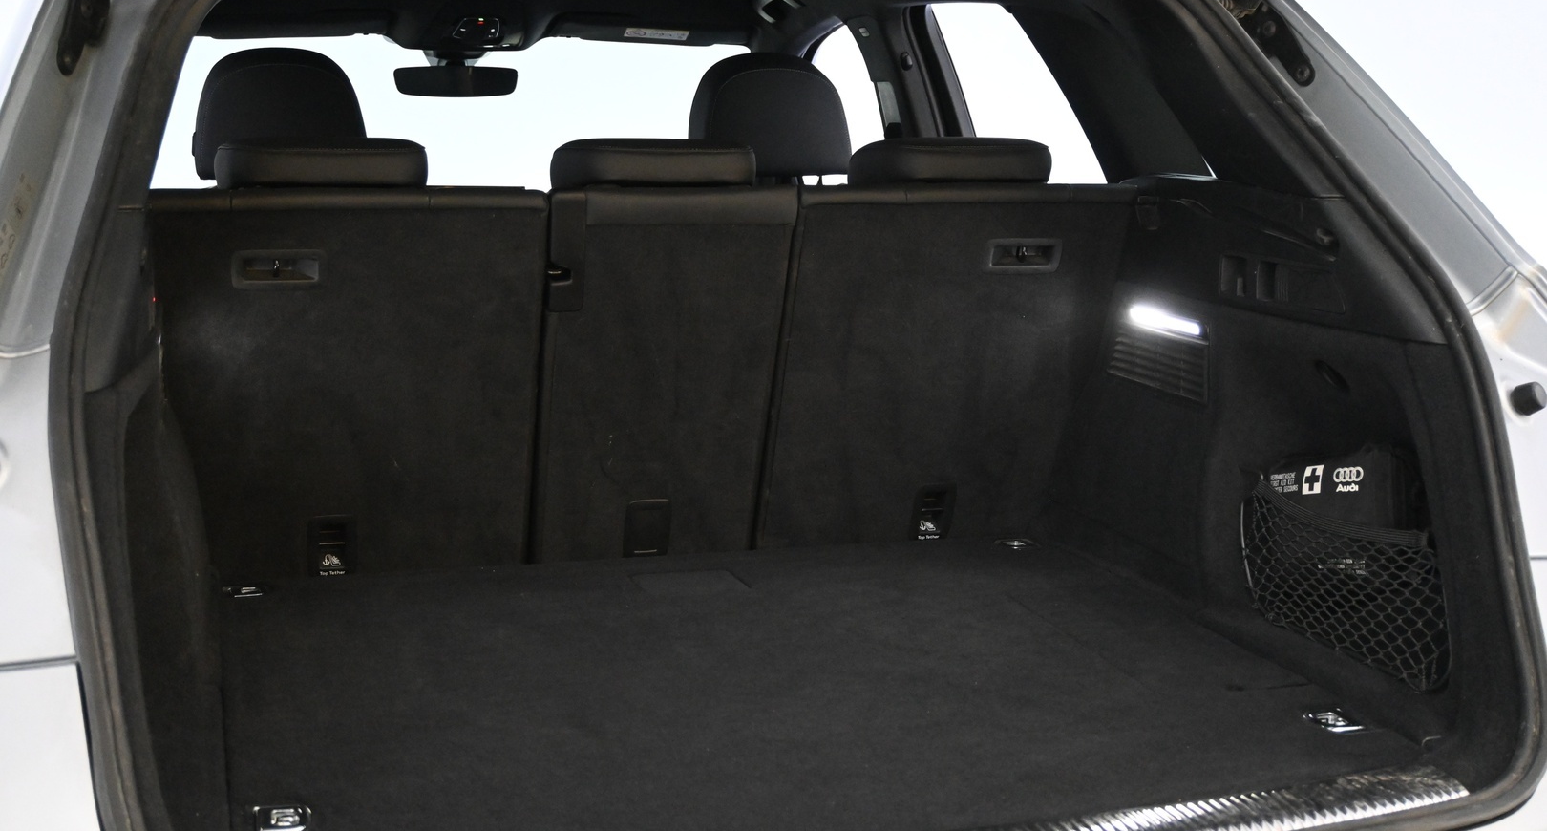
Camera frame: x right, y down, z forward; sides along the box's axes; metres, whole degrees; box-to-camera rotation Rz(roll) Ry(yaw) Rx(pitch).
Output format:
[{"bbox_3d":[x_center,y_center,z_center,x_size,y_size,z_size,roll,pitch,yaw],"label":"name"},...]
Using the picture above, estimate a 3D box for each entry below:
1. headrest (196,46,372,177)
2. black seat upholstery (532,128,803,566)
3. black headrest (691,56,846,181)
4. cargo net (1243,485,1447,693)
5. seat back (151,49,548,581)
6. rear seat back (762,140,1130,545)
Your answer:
[{"bbox_3d":[-0.735,-0.450,2.767,0.250,0.200,0.125,-2,16,-17],"label":"headrest"},{"bbox_3d":[-0.158,-0.089,2.243,0.290,0.540,0.190,-2,28,-17],"label":"black seat upholstery"},{"bbox_3d":[-0.001,-0.484,2.998,0.250,0.200,0.125,-2,16,-17],"label":"black headrest"},{"bbox_3d":[0.561,0.158,1.848,0.055,0.140,0.325,-2,10,-17],"label":"cargo net"},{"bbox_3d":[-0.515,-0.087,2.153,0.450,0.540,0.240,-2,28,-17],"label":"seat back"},{"bbox_3d":[0.192,-0.104,2.358,0.450,0.540,0.200,-2,28,-17],"label":"rear seat back"}]

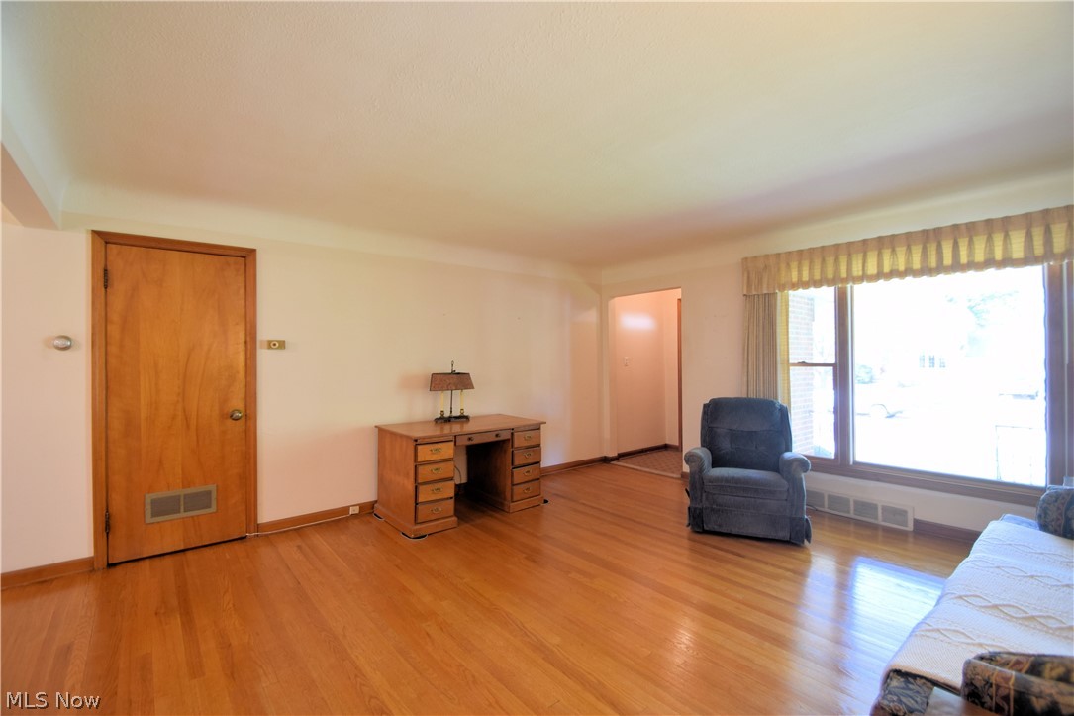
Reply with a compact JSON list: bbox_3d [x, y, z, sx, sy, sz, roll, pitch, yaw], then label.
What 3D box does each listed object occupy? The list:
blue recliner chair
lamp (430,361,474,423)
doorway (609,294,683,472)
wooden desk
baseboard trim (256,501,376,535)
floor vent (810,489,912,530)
[{"bbox_3d":[1.688,0.830,3.689,0.840,0.956,0.930,-1,0,22],"label":"blue recliner chair"},{"bbox_3d":[-0.808,0.314,4.252,0.420,0.566,0.180,0,0,-37],"label":"lamp"},{"bbox_3d":[1.291,0.286,5.277,0.160,2.063,1.040,0,0,-39],"label":"doorway"},{"bbox_3d":[-0.668,0.963,3.976,1.240,0.738,0.780,0,0,-37],"label":"wooden desk"},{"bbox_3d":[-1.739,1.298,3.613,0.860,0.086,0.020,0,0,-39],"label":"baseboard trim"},{"bbox_3d":[2.571,1.205,3.640,0.050,0.188,0.780,0,0,-39],"label":"floor vent"}]

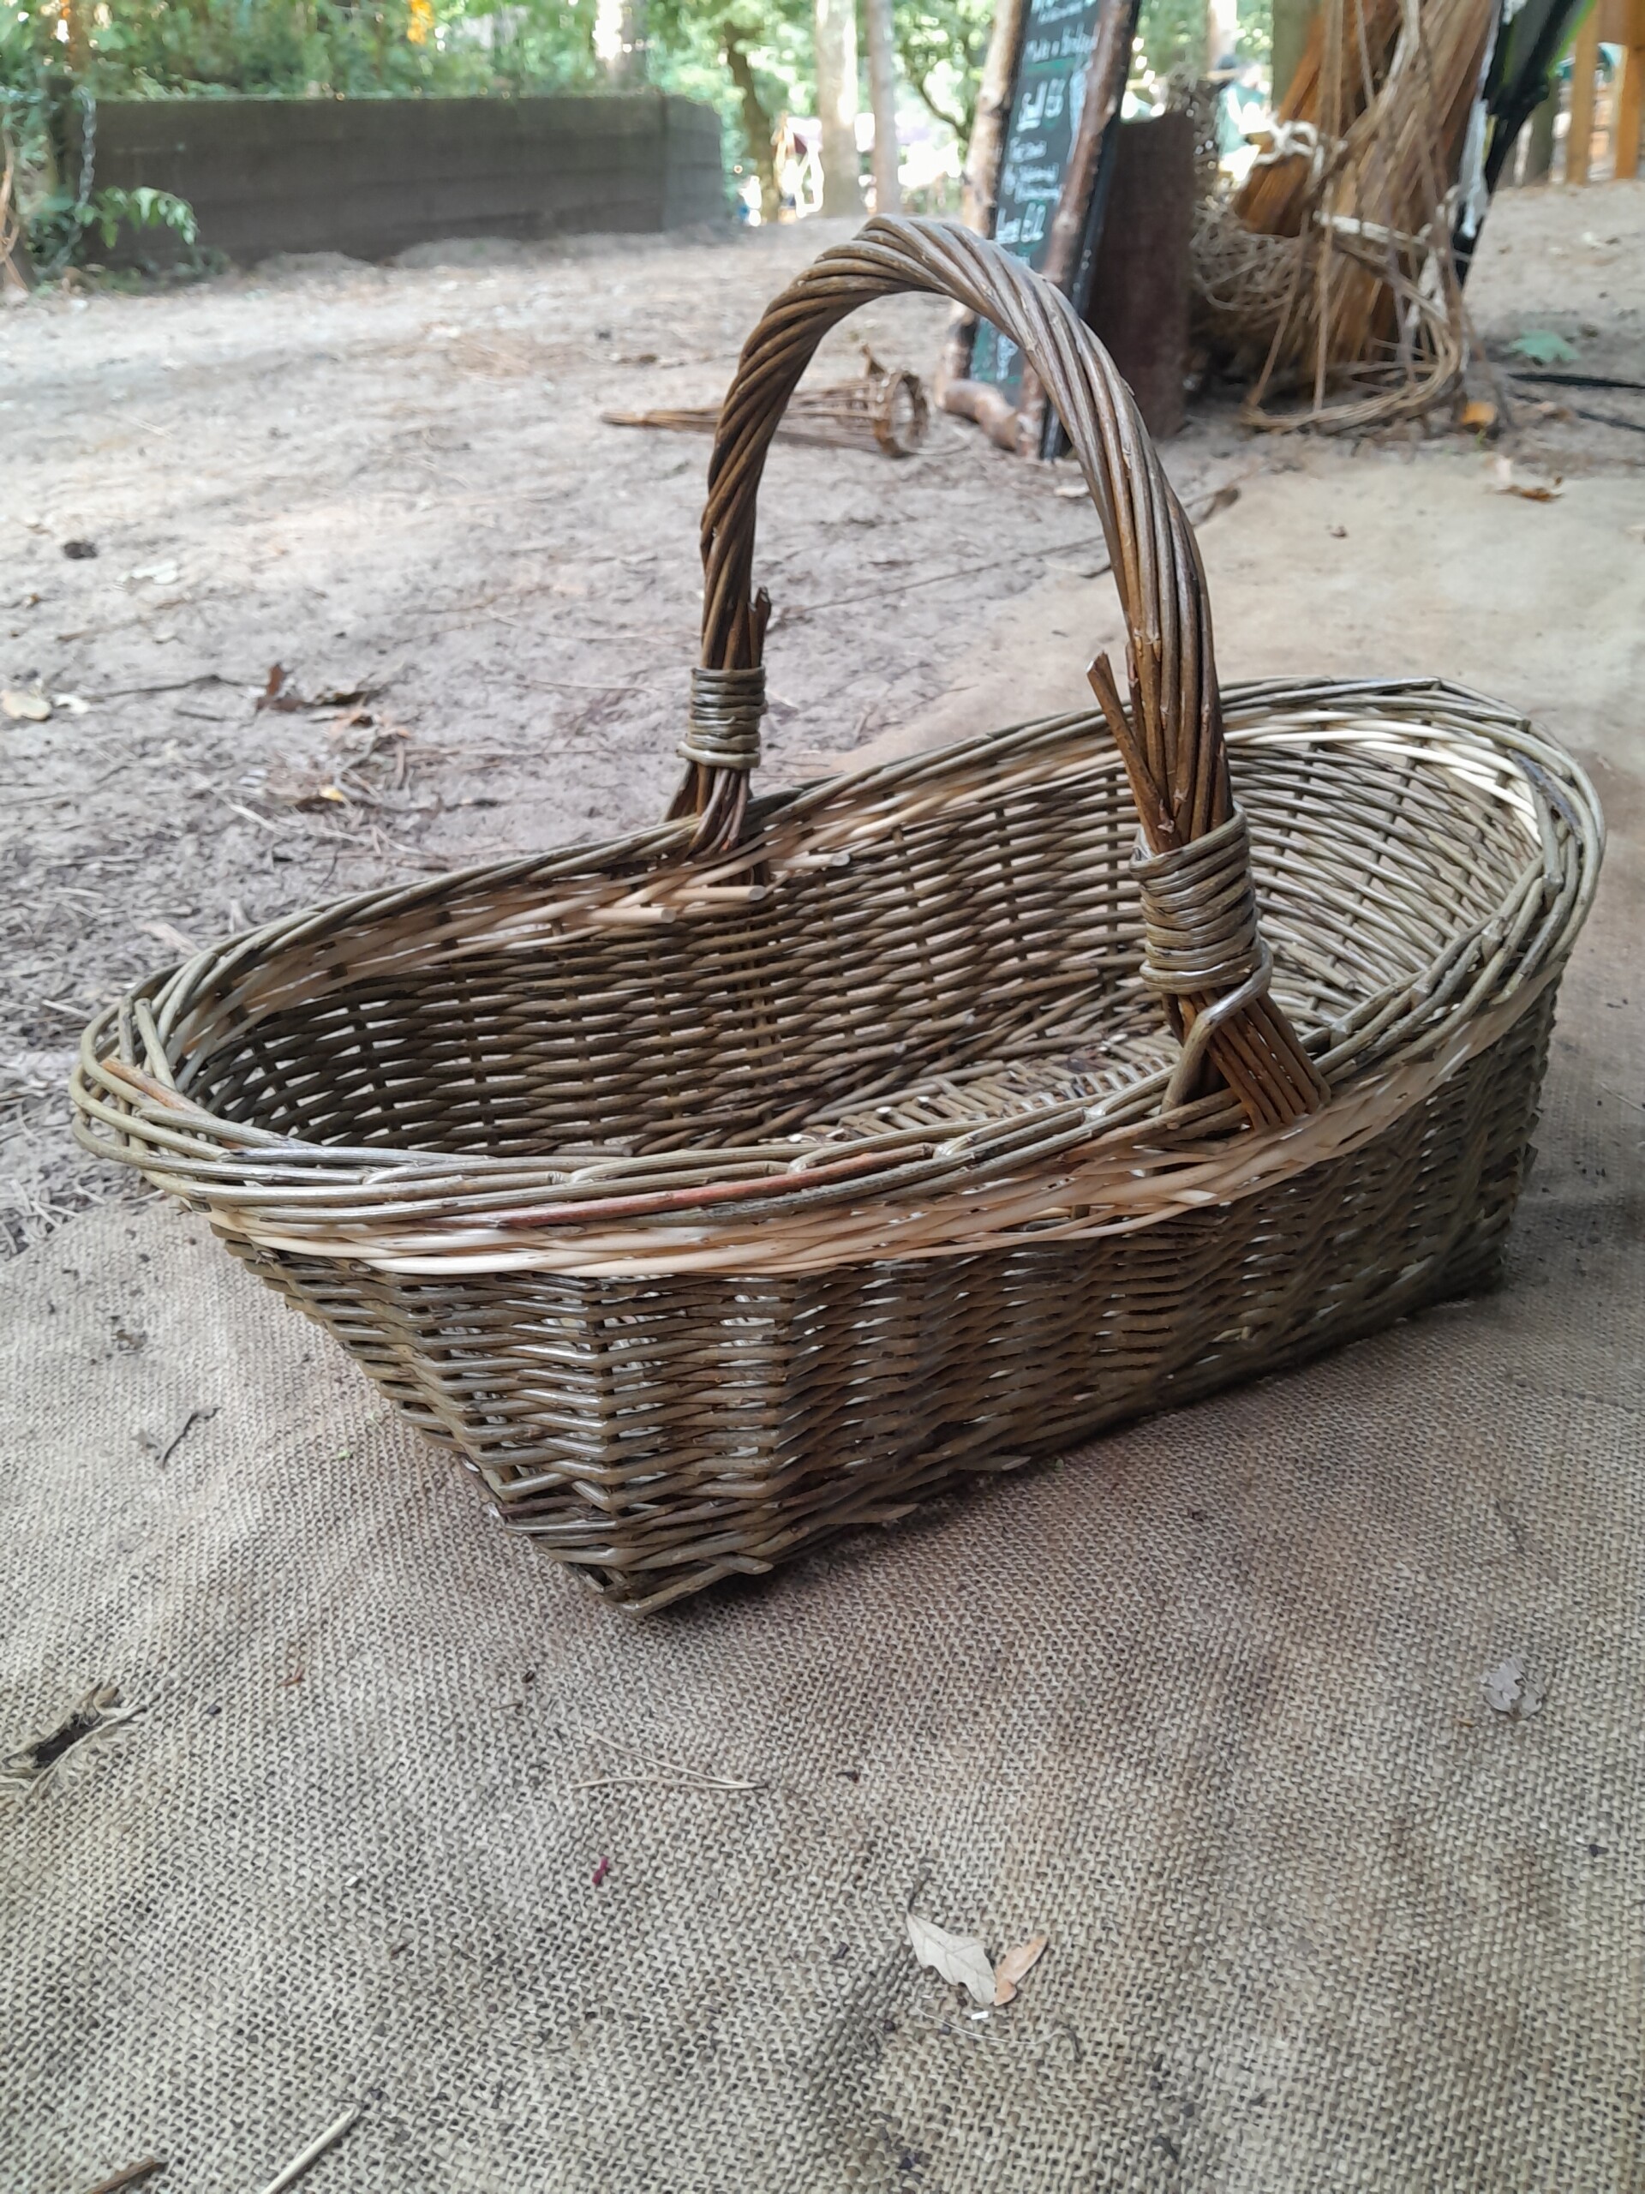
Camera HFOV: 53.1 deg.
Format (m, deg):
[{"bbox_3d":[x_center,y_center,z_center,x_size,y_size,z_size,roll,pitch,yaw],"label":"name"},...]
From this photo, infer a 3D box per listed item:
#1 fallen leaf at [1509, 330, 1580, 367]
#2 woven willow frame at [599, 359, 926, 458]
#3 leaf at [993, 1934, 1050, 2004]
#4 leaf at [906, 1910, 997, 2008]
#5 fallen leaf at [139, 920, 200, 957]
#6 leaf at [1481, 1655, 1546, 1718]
[{"bbox_3d":[1.395,-1.447,3.177,0.115,0.058,0.090,-1,32,1],"label":"fallen leaf"},{"bbox_3d":[-0.101,-1.134,2.658,0.540,0.140,0.140,18,37,29],"label":"woven willow frame"},{"bbox_3d":[0.057,0.254,0.480,0.008,0.008,0.026,21,40,32],"label":"leaf"},{"bbox_3d":[0.038,0.252,0.484,0.035,0.008,0.017,18,38,28],"label":"leaf"},{"bbox_3d":[-0.421,-0.103,1.067,0.067,0.014,0.012,27,43,37],"label":"fallen leaf"},{"bbox_3d":[0.233,0.200,0.554,0.024,0.007,0.019,-19,37,-24],"label":"leaf"}]

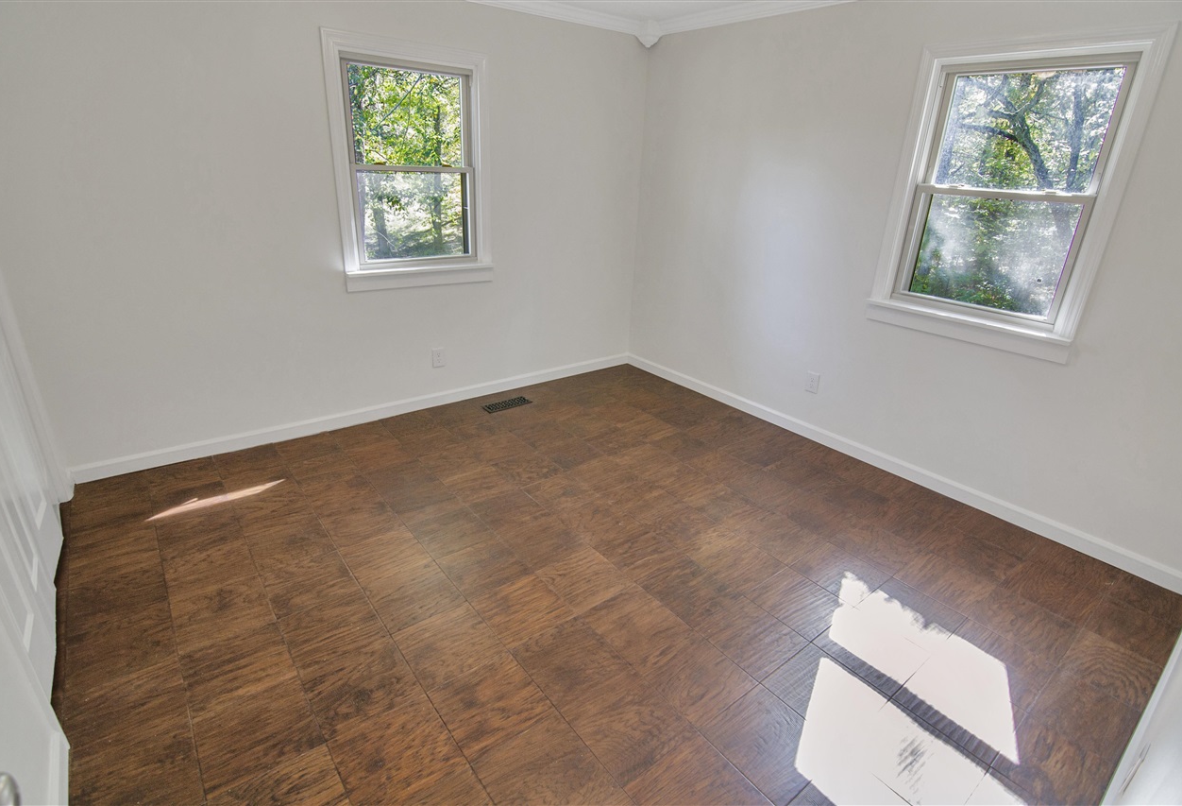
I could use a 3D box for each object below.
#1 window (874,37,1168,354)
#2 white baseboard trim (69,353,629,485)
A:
[{"bbox_3d":[1.840,-0.920,2.465,0.120,1.264,0.880,-15,28,-34],"label":"window"},{"bbox_3d":[-1.145,-0.012,3.737,3.667,0.090,0.020,-15,28,-34],"label":"white baseboard trim"}]

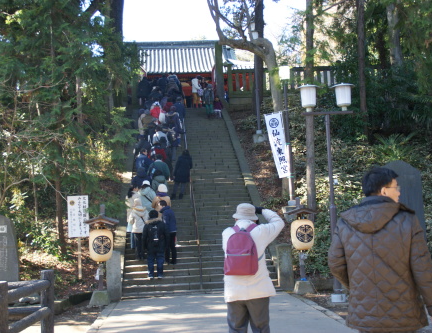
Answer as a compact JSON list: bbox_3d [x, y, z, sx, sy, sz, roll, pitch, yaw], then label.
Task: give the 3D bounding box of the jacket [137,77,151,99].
[{"bbox_3d":[-3.503,-3.844,30.400,0.640,1.060,0.420,-2,-6,-5],"label":"jacket"}]

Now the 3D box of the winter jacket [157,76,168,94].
[{"bbox_3d":[-2.346,-3.596,27.562,0.500,0.740,0.360,-2,-6,-4],"label":"winter jacket"}]

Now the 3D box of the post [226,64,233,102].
[{"bbox_3d":[0.662,-3.997,30.200,0.280,1.860,0.280,-2,-6,-5],"label":"post"}]

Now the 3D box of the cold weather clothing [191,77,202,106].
[{"bbox_3d":[-0.934,-3.635,30.400,0.520,1.520,0.480,0,-7,-19],"label":"cold weather clothing"}]

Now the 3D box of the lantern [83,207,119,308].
[{"bbox_3d":[-2.396,1.833,13.016,0.700,2.085,0.540,-1,-7,-9],"label":"lantern"}]

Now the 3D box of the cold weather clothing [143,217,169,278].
[{"bbox_3d":[-1.525,2.042,15.750,0.580,1.550,0.380,-2,-6,-4],"label":"cold weather clothing"}]

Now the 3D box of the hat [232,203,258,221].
[{"bbox_3d":[0.286,0.443,6.100,0.250,0.165,0.280,-3,-7,10],"label":"hat"}]

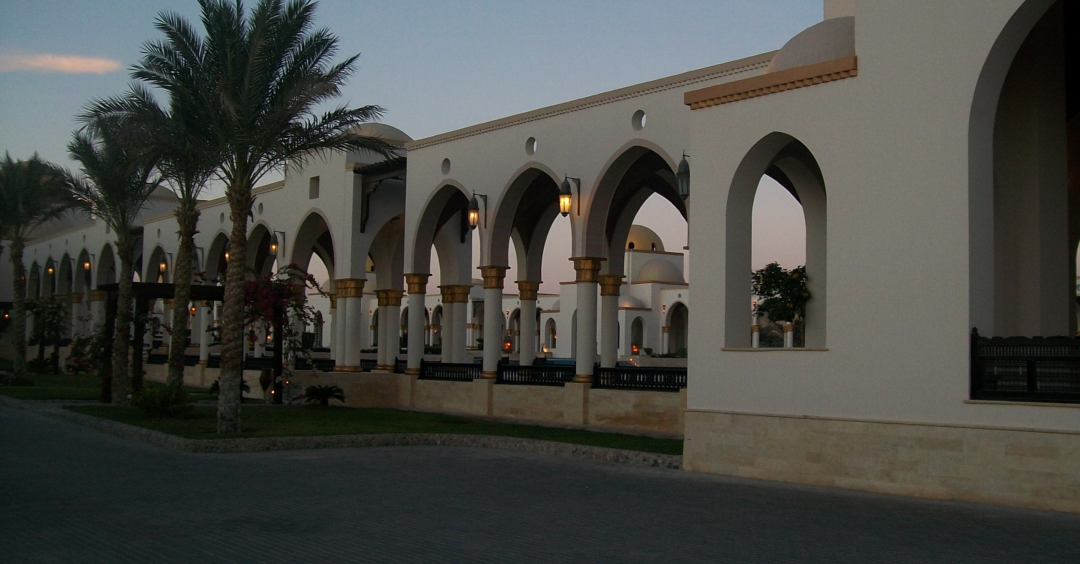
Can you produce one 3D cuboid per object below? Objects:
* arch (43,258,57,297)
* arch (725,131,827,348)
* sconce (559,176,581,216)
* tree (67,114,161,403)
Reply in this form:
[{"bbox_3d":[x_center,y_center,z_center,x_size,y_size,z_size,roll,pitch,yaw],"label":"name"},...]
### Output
[{"bbox_3d":[-23.431,-0.235,54.093,0.500,1.980,2.600,4,-5,-38],"label":"arch"},{"bbox_3d":[3.701,-0.614,16.854,0.612,3.213,1.856,5,-5,-40],"label":"arch"},{"bbox_3d":[0.646,-1.807,23.871,0.530,0.890,0.280,4,-5,-38],"label":"sconce"},{"bbox_3d":[-10.940,-0.630,28.924,2.800,7.470,2.800,1,-4,0],"label":"tree"}]

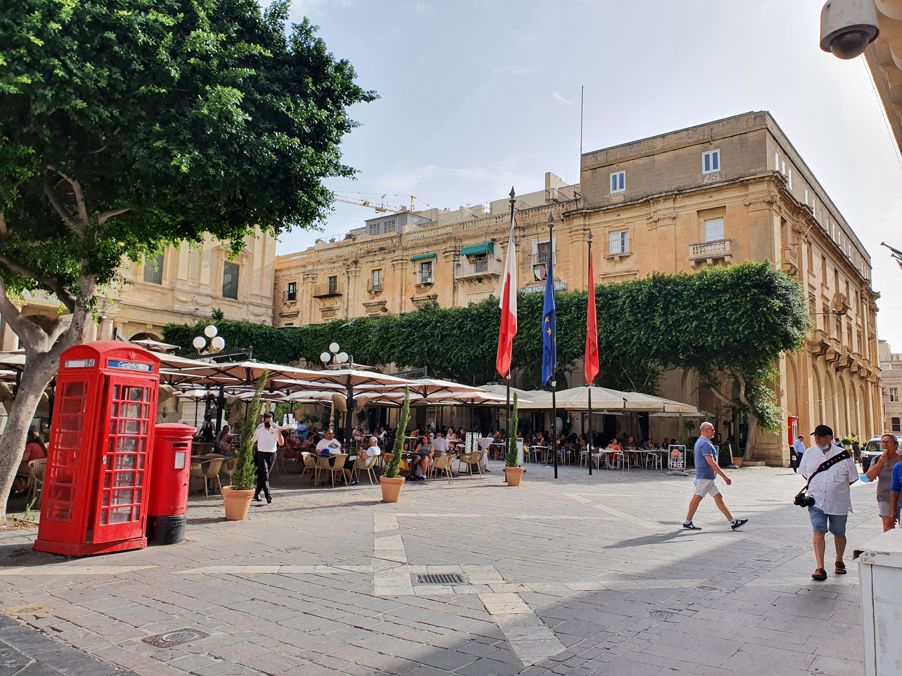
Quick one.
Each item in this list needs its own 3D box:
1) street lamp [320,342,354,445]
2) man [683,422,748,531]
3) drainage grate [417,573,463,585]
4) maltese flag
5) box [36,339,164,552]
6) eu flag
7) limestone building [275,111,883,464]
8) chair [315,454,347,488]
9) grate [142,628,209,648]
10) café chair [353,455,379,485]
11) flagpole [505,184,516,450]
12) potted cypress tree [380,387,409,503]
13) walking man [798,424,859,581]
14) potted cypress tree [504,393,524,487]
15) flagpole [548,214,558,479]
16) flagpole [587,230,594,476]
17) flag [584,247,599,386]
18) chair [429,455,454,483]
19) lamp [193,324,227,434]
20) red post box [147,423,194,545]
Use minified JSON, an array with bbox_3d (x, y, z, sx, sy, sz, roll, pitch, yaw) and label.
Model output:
[{"bbox_3d":[-4.728,2.610,27.077,1.050,4.900,1.050,1,-8,0],"label":"street lamp"},{"bbox_3d":[4.458,2.326,11.437,0.980,1.750,0.520,-3,-9,28],"label":"man"},{"bbox_3d":[-0.101,2.554,7.145,0.470,0.040,0.470,2,-8,-7],"label":"drainage grate"},{"bbox_3d":[1.772,-1.414,22.019,0.658,5.562,0.400,1,-8,5],"label":"maltese flag"},{"bbox_3d":[-4.411,1.363,8.565,0.910,2.520,0.890,-3,-9,29],"label":"box"},{"bbox_3d":[3.325,-0.631,23.097,0.520,4.500,0.340,1,-8,6],"label":"eu flag"},{"bbox_3d":[13.302,0.896,64.550,42.500,19.000,42.000,-5,-10,38],"label":"limestone building"},{"bbox_3d":[-3.064,3.482,17.768,0.580,0.790,0.600,8,-10,-42],"label":"chair"},{"bbox_3d":[-2.038,2.237,5.027,0.283,0.030,0.386,-3,-9,33],"label":"grate"},{"bbox_3d":[-2.362,3.626,18.728,0.610,0.790,0.580,-1,-8,14],"label":"café chair"},{"bbox_3d":[1.840,-0.189,21.221,0.200,9.200,0.200,2,-8,0],"label":"flagpole"},{"bbox_3d":[-1.208,2.312,14.809,0.580,2.469,0.560,2,-8,0],"label":"potted cypress tree"},{"bbox_3d":[4.342,1.865,7.849,0.600,1.710,0.500,-5,-10,41],"label":"walking man"},{"bbox_3d":[1.868,3.000,20.002,0.560,2.659,0.560,2,-8,0],"label":"potted cypress tree"},{"bbox_3d":[3.653,0.154,24.059,0.180,9.480,0.180,0,-8,0],"label":"flagpole"},{"bbox_3d":[5.407,0.462,26.254,0.180,9.549,0.180,1,-8,0],"label":"flagpole"},{"bbox_3d":[5.483,-0.878,26.433,0.503,5.460,0.350,0,-8,12],"label":"flag"},{"bbox_3d":[-0.256,3.894,20.211,0.580,0.820,0.570,-5,-10,39],"label":"chair"},{"bbox_3d":[-6.781,1.756,18.717,0.950,4.282,0.950,2,-8,0],"label":"lamp"},{"bbox_3d":[-3.770,1.938,9.116,0.630,1.555,0.620,-4,-10,38],"label":"red post box"}]

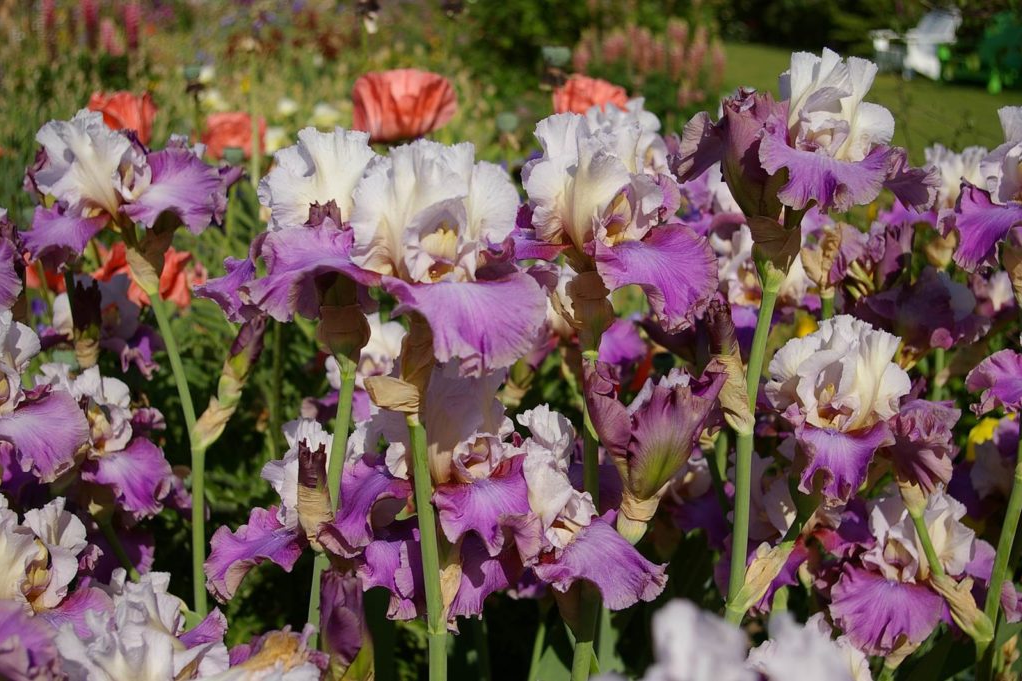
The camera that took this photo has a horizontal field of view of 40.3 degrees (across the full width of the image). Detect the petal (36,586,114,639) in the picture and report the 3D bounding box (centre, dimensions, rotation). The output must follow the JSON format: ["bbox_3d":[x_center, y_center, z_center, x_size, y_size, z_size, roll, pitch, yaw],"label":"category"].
[{"bbox_3d":[-0.268,0.170,0.860,0.060,0.037,0.058,11,18,39],"label":"petal"}]

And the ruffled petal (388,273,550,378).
[{"bbox_3d":[-0.029,-0.010,0.900,0.100,0.066,0.070,-2,12,-9],"label":"ruffled petal"}]

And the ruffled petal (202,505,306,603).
[{"bbox_3d":[-0.182,0.152,0.990,0.072,0.052,0.060,-5,15,-19],"label":"ruffled petal"}]

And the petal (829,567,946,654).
[{"bbox_3d":[0.330,0.235,1.220,0.096,0.071,0.058,3,15,10],"label":"petal"}]

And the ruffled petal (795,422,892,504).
[{"bbox_3d":[0.272,0.101,1.140,0.073,0.057,0.050,3,15,12],"label":"ruffled petal"}]

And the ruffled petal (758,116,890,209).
[{"bbox_3d":[0.206,-0.116,0.920,0.087,0.056,0.062,-2,14,-8],"label":"ruffled petal"}]

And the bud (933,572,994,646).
[{"bbox_3d":[0.330,0.198,1.020,0.030,0.064,0.026,-38,9,0],"label":"bud"}]

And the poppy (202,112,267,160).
[{"bbox_3d":[-0.486,-0.359,2.450,0.115,0.082,0.110,0,12,0],"label":"poppy"}]

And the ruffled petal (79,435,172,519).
[{"bbox_3d":[-0.289,0.103,1.050,0.064,0.050,0.065,-12,19,-40],"label":"ruffled petal"}]

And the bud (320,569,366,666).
[{"bbox_3d":[-0.113,0.186,0.930,0.031,0.064,0.031,0,14,0],"label":"bud"}]

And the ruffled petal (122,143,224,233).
[{"bbox_3d":[-0.284,-0.128,1.170,0.075,0.073,0.080,11,17,43],"label":"ruffled petal"}]

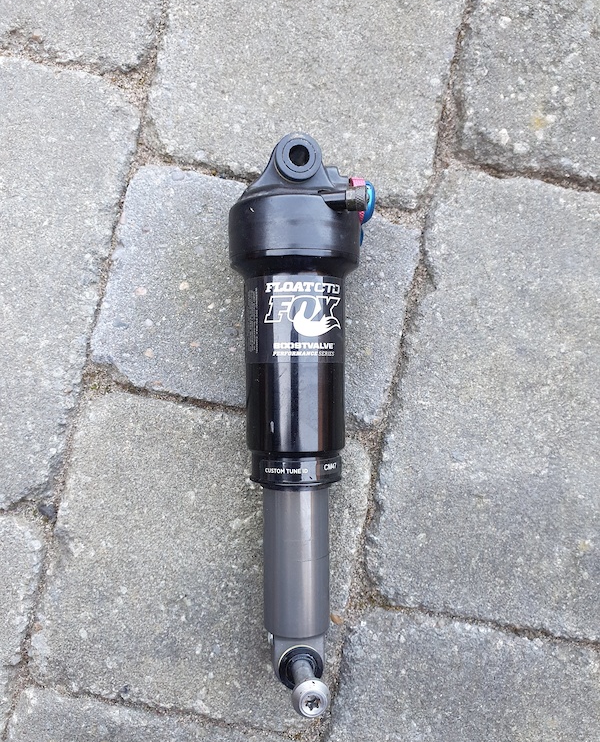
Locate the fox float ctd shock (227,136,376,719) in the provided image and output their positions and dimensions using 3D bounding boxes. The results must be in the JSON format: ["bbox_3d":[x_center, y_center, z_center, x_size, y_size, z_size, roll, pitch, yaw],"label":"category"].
[{"bbox_3d":[0.003,0.015,0.238,0.060,0.061,0.216,-1,91,-10],"label":"fox float ctd shock"}]

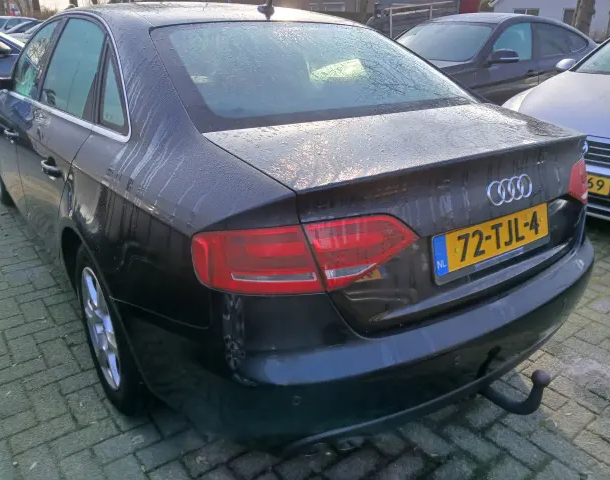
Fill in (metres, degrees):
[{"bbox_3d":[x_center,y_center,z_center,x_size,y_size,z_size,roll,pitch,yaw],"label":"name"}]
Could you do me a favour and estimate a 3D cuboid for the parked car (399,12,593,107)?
[{"bbox_3d":[2.172,-2.186,6.508,4.780,1.490,1.830,-15,28,-33],"label":"parked car"}]

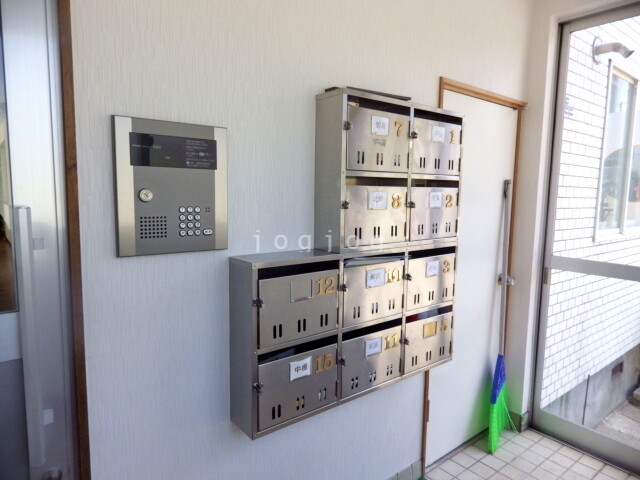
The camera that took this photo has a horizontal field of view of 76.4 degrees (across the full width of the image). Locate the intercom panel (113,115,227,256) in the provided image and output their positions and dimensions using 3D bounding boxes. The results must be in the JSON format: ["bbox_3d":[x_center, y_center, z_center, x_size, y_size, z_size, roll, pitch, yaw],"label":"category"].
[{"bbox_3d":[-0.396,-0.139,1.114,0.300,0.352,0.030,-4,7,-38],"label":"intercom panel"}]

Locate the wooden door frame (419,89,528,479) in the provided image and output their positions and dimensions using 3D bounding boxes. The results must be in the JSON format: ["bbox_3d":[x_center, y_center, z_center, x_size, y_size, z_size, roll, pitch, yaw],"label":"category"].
[{"bbox_3d":[0.796,0.189,2.132,0.778,1.865,0.080,-4,7,-38],"label":"wooden door frame"}]

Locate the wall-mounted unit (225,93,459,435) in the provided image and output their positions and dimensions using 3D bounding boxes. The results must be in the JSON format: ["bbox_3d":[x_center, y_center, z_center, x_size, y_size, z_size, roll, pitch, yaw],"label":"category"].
[{"bbox_3d":[0.161,0.028,1.513,1.012,1.062,0.140,-4,7,-39],"label":"wall-mounted unit"}]

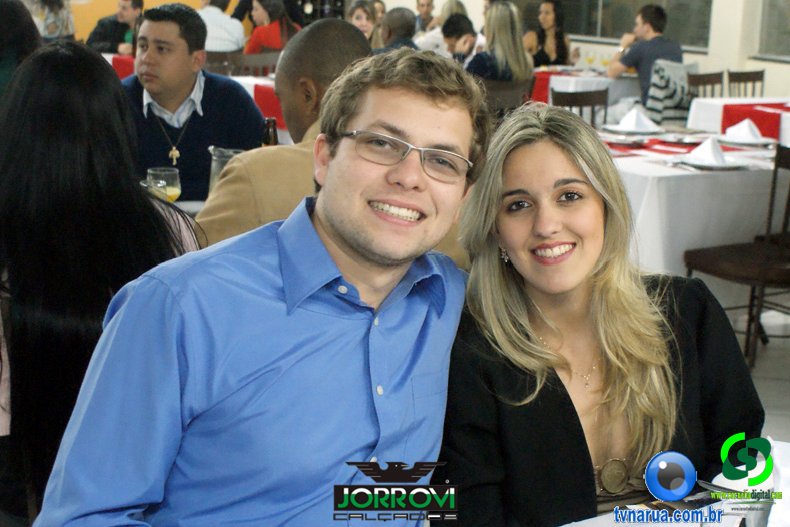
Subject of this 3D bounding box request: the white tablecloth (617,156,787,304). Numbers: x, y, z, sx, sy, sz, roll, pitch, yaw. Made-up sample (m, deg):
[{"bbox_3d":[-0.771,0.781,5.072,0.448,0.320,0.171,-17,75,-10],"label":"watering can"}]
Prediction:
[{"bbox_3d":[1.298,-0.254,3.971,1.180,0.495,1.150,-4,16,-14],"label":"white tablecloth"}]

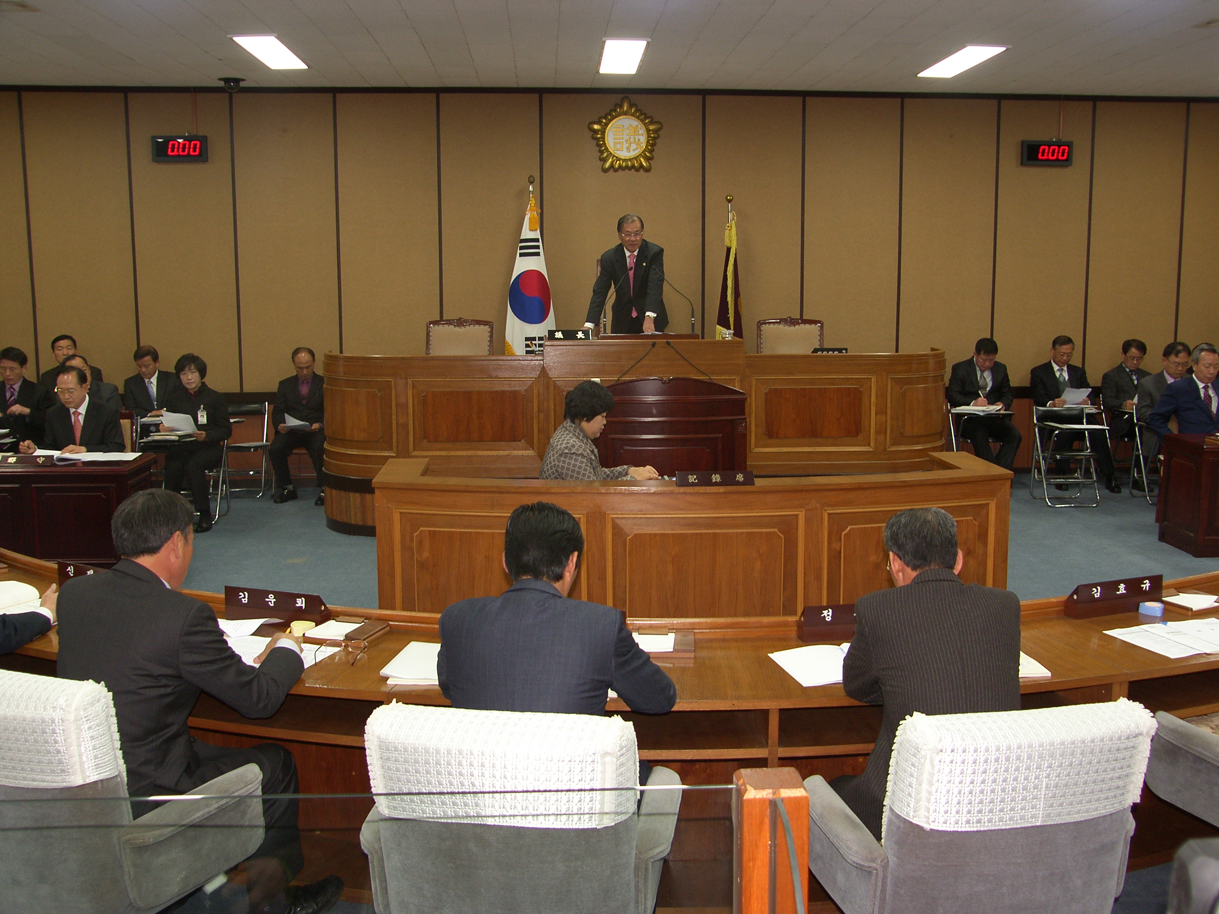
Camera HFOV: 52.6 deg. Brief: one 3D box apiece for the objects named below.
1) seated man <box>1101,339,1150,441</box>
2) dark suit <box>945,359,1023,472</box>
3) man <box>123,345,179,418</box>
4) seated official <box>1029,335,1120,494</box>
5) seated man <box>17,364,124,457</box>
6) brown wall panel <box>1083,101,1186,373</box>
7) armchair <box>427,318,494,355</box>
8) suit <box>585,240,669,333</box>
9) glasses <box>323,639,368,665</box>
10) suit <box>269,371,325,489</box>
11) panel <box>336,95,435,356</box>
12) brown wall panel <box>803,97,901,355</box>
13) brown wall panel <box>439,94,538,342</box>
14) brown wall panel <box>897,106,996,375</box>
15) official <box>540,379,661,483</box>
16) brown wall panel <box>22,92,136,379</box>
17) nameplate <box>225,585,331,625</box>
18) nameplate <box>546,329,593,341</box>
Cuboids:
[{"bbox_3d":[4.565,-0.412,10.850,0.540,1.260,0.760,-1,8,-5],"label":"seated man"},{"bbox_3d":[3.263,-0.319,10.805,0.620,1.070,0.680,-1,8,-8],"label":"dark suit"},{"bbox_3d":[-3.865,-0.296,10.390,0.550,1.290,0.760,-1,8,-3],"label":"man"},{"bbox_3d":[4.043,-0.393,10.931,0.650,1.310,0.780,-1,8,-9],"label":"seated official"},{"bbox_3d":[-3.418,0.035,7.850,0.640,1.240,0.780,0,8,0],"label":"seated man"},{"bbox_3d":[4.624,-1.859,10.842,0.829,2.475,0.050,-1,8,-3],"label":"brown wall panel"},{"bbox_3d":[-1.203,-0.553,9.950,0.620,1.090,0.660,-1,8,-4],"label":"armchair"},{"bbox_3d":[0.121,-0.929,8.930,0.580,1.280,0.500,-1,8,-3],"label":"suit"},{"bbox_3d":[-0.756,0.551,3.487,0.137,0.040,0.140,0,8,4],"label":"glasses"},{"bbox_3d":[-2.552,-0.240,10.180,0.530,0.950,0.660,-1,8,-6],"label":"suit"},{"bbox_3d":[-1.955,-1.885,10.959,0.873,2.619,0.050,-1,8,-4],"label":"panel"},{"bbox_3d":[2.182,-1.916,11.130,0.858,2.590,0.050,-1,8,-3],"label":"brown wall panel"},{"bbox_3d":[-1.050,-1.897,11.018,0.875,2.622,0.050,-1,8,-4],"label":"brown wall panel"},{"bbox_3d":[3.101,-1.939,11.291,0.863,2.613,0.050,-1,8,-4],"label":"brown wall panel"},{"bbox_3d":[-0.049,0.215,6.298,0.680,1.200,0.480,-1,8,-6],"label":"official"},{"bbox_3d":[-4.621,-1.849,10.785,0.876,2.606,0.050,-1,8,-4],"label":"brown wall panel"},{"bbox_3d":[-1.051,0.469,3.828,0.335,0.110,0.085,2,8,17],"label":"nameplate"},{"bbox_3d":[-0.286,-0.869,8.761,0.315,0.078,0.075,-1,8,-3],"label":"nameplate"}]

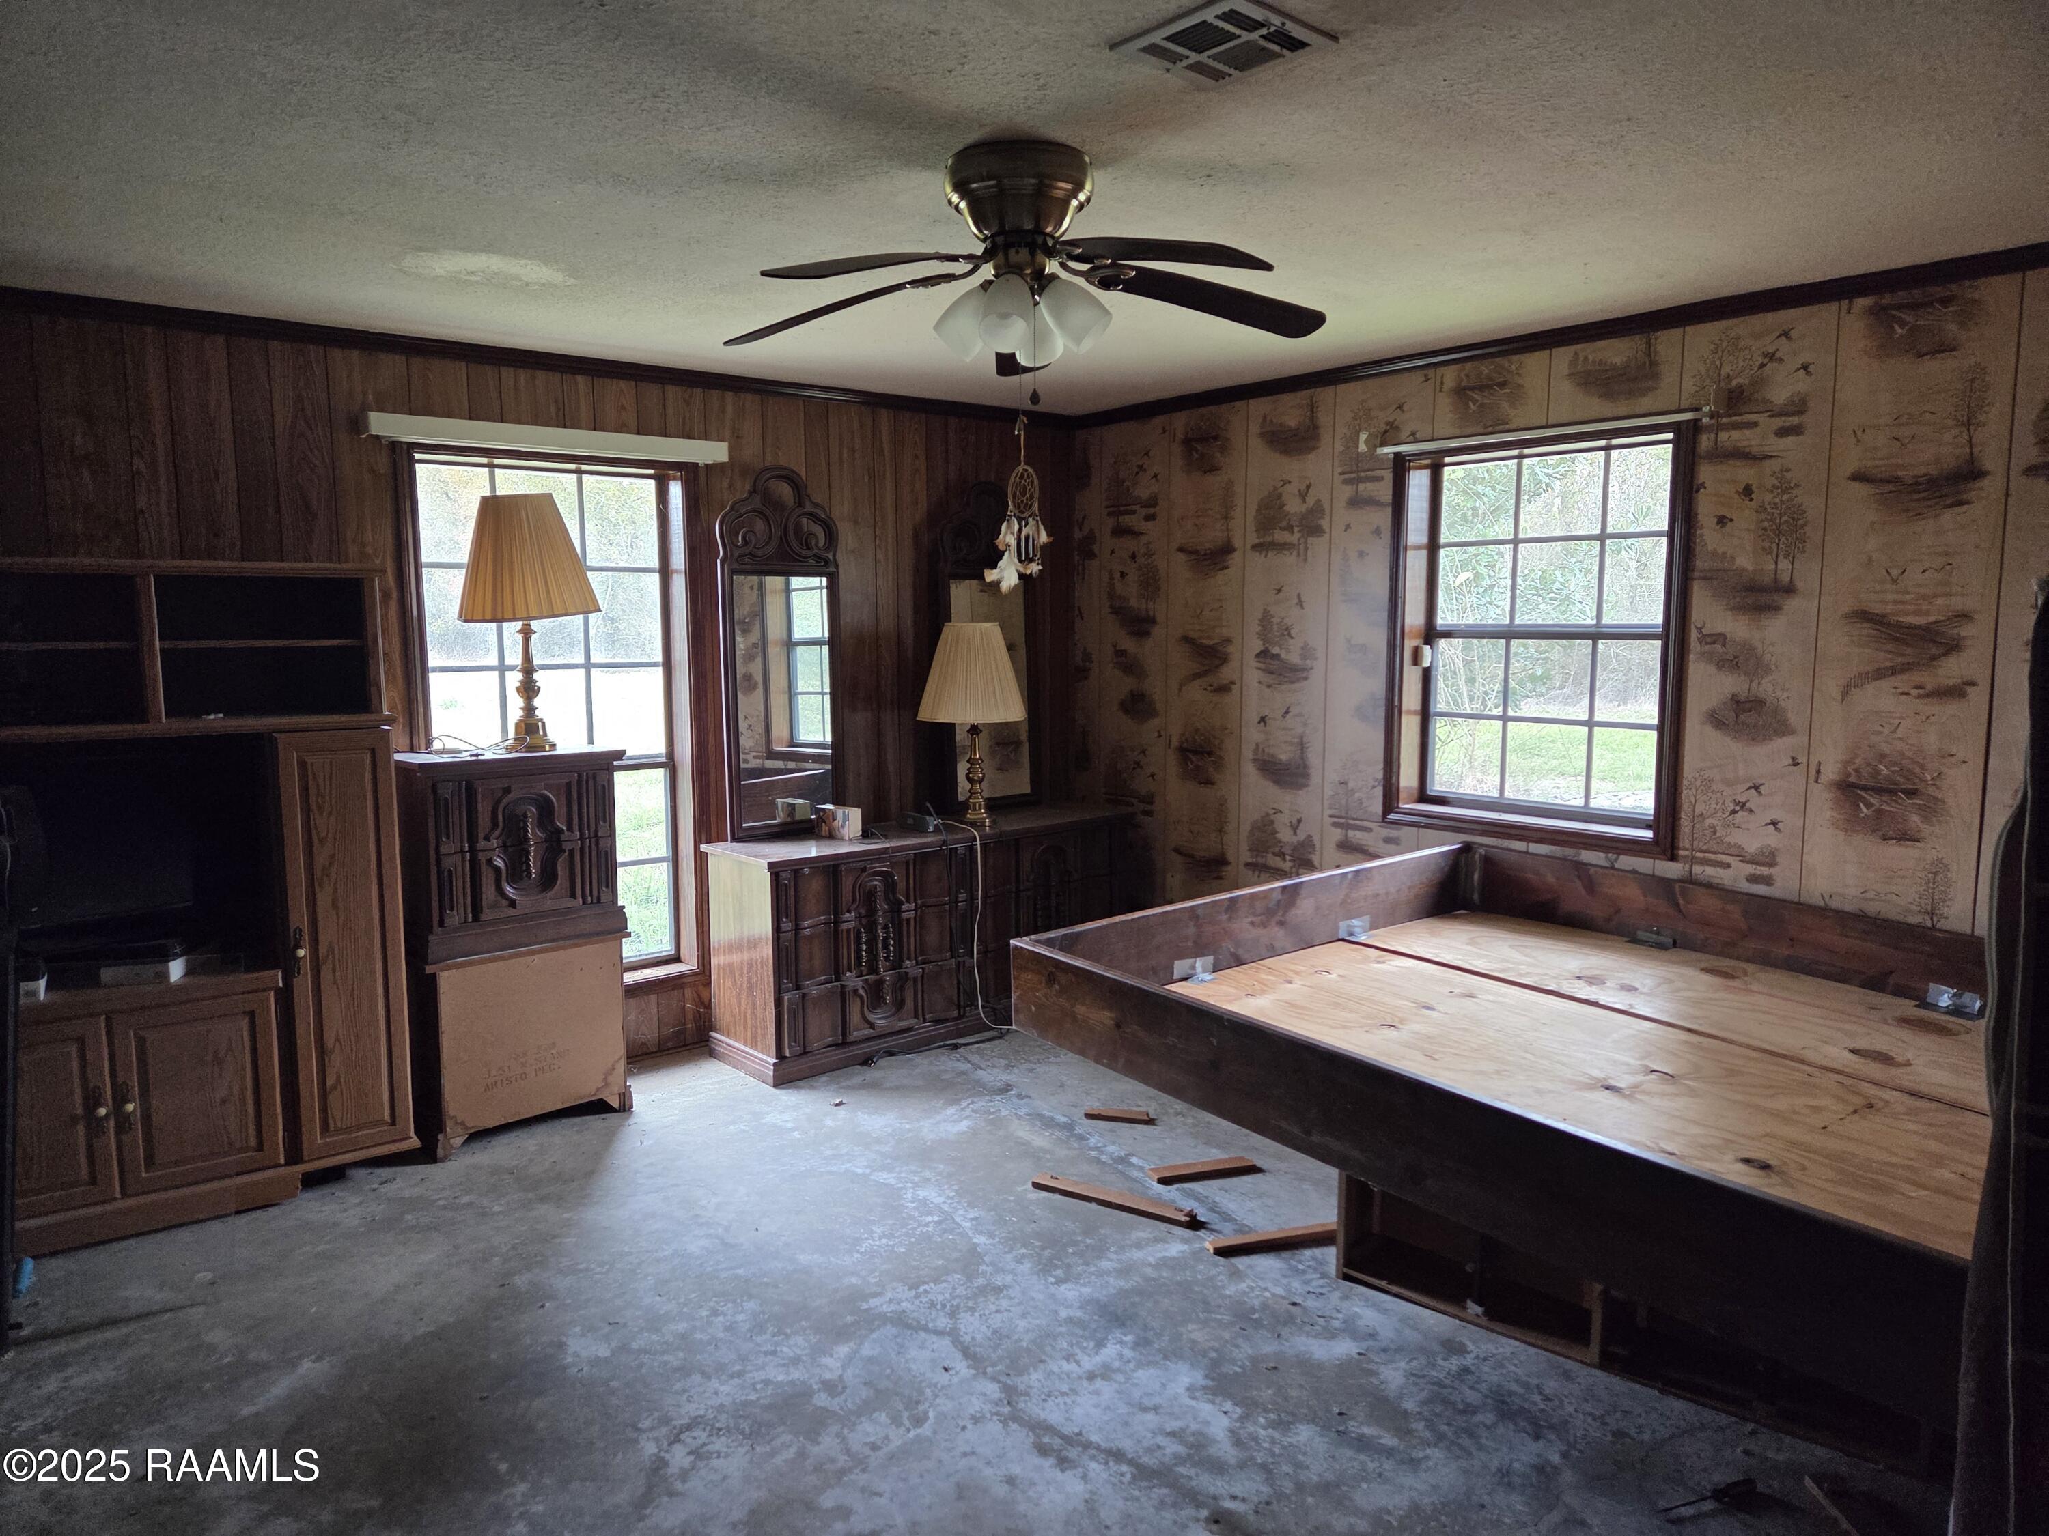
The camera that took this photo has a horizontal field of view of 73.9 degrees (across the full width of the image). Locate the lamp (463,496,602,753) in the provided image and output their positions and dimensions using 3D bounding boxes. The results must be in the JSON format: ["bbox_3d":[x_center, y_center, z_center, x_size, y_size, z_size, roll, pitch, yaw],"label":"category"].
[{"bbox_3d":[-1.550,-0.446,4.203,0.440,0.787,0.440,-5,8,-38],"label":"lamp"}]

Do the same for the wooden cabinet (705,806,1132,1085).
[{"bbox_3d":[-0.338,0.618,5.323,1.760,0.767,0.455,-6,8,-41],"label":"wooden cabinet"}]

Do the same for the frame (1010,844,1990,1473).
[{"bbox_3d":[1.380,0.840,2.972,1.935,0.845,2.210,-5,8,-38],"label":"frame"}]

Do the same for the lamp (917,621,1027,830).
[{"bbox_3d":[-0.186,-0.167,5.281,0.420,0.799,0.420,0,6,0],"label":"lamp"}]

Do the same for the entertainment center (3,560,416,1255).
[{"bbox_3d":[-2.328,0.326,3.666,1.130,1.720,0.470,-5,8,-38],"label":"entertainment center"}]

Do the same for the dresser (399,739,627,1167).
[{"bbox_3d":[-1.603,0.531,4.276,0.630,1.175,0.410,-5,8,-38],"label":"dresser"}]

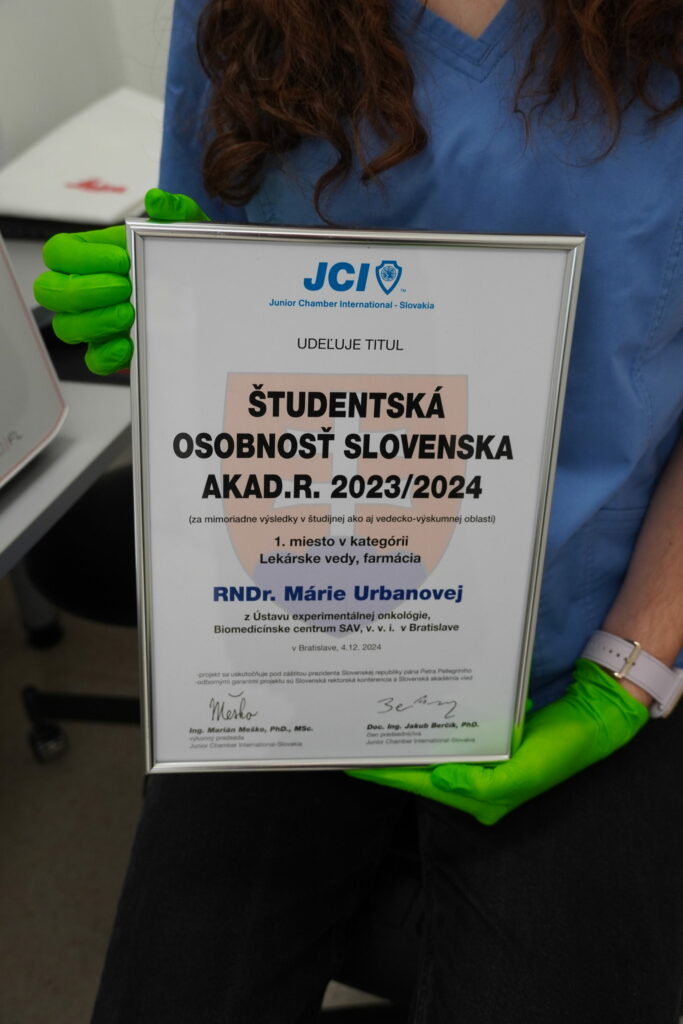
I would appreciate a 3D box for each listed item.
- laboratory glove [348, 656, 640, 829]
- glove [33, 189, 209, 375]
[{"bbox_3d":[0.095,0.139,0.666,0.187,0.082,0.088,-13,24,-7],"label":"laboratory glove"},{"bbox_3d":[-0.091,-0.118,0.574,0.074,0.096,0.155,15,17,29],"label":"glove"}]

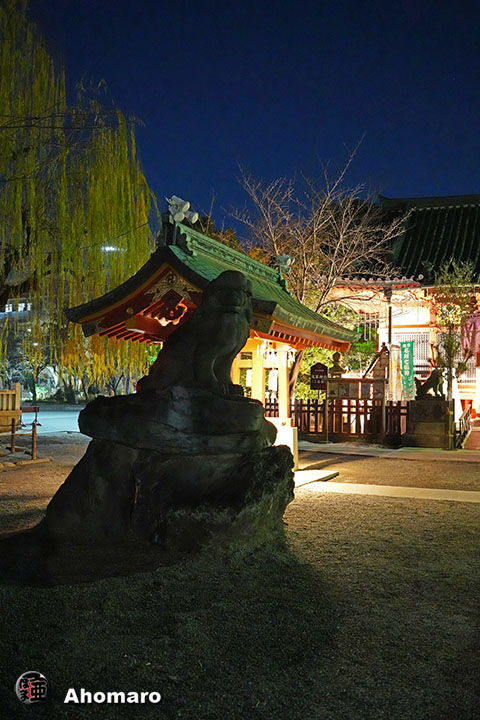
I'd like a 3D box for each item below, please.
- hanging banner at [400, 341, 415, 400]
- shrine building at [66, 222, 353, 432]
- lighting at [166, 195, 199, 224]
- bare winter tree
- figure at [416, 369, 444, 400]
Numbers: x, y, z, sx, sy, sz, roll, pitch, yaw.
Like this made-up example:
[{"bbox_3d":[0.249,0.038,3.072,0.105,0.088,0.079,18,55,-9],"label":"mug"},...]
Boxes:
[{"bbox_3d":[4.908,0.313,19.900,0.450,1.750,0.060,-1,-3,27],"label":"hanging banner"},{"bbox_3d":[-0.074,-0.031,13.638,3.771,4.452,6.104,-1,-2,22],"label":"shrine building"},{"bbox_3d":[-0.953,-2.495,11.270,0.420,0.480,0.420,-2,-3,37],"label":"lighting"},{"bbox_3d":[2.733,-2.087,23.120,5.500,9.100,5.000,-1,-2,22],"label":"bare winter tree"},{"bbox_3d":[5.379,0.667,19.300,0.860,0.860,0.450,-1,-2,22],"label":"figure"}]

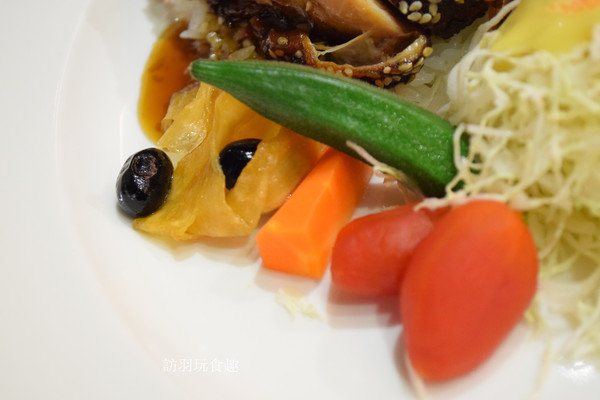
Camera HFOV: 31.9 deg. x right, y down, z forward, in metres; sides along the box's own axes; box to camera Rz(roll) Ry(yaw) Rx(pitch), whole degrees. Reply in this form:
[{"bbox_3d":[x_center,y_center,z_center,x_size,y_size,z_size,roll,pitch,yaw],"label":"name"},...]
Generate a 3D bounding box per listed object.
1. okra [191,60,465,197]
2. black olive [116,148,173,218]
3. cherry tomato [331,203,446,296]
[{"bbox_3d":[0.007,-0.020,0.266,0.076,0.020,0.021,20,53,13],"label":"okra"},{"bbox_3d":[-0.040,-0.004,0.271,0.015,0.015,0.019,8,50,6],"label":"black olive"},{"bbox_3d":[0.022,0.012,0.254,0.034,0.021,0.021,-25,55,-20],"label":"cherry tomato"}]

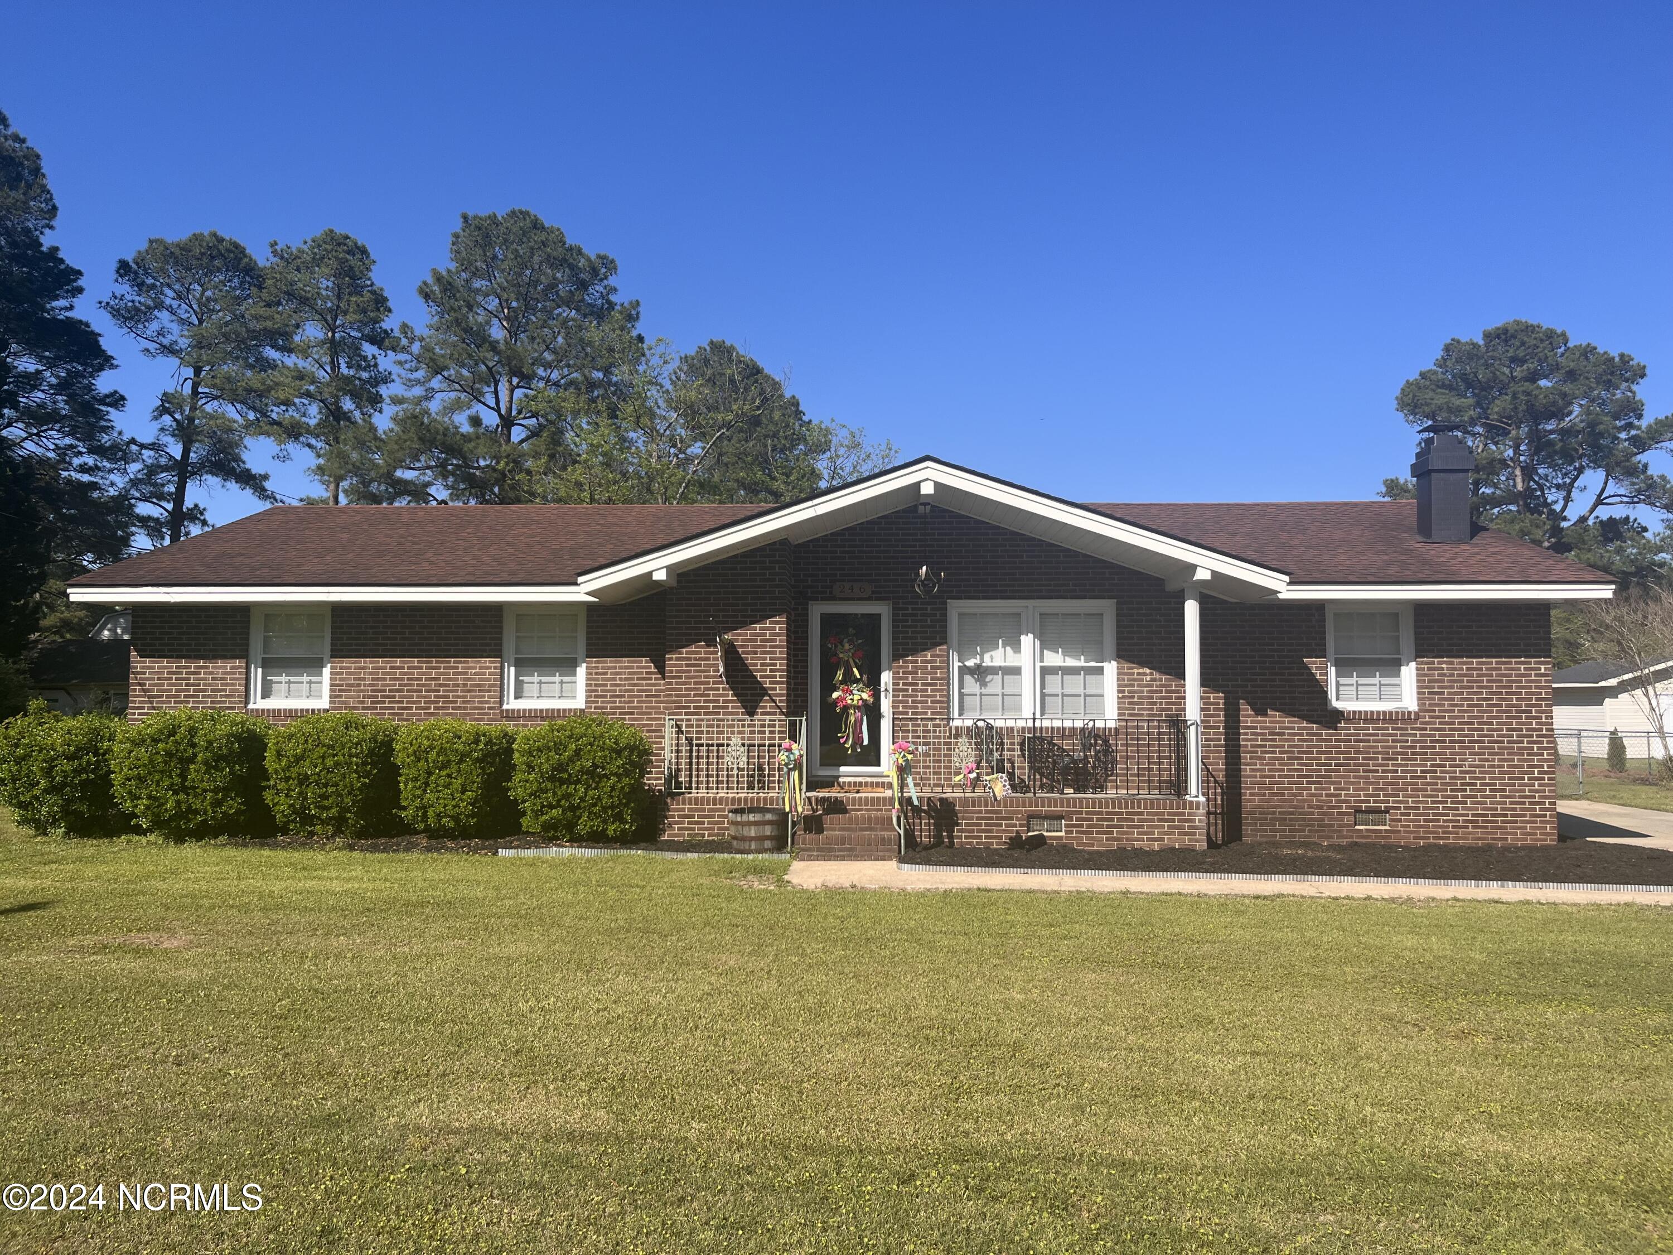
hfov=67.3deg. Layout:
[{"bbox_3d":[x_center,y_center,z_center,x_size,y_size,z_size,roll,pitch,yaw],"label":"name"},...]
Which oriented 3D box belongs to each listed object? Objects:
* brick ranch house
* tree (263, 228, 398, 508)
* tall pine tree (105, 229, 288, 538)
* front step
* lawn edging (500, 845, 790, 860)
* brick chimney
[{"bbox_3d":[0.000,0.390,18.895,17.730,4.670,10.700,0,-3,4],"label":"brick ranch house"},{"bbox_3d":[-18.426,-5.141,45.102,4.900,18.600,4.900,0,-3,4],"label":"tree"},{"bbox_3d":[-23.427,-5.138,45.416,6.300,18.700,6.300,0,-3,4],"label":"tall pine tree"},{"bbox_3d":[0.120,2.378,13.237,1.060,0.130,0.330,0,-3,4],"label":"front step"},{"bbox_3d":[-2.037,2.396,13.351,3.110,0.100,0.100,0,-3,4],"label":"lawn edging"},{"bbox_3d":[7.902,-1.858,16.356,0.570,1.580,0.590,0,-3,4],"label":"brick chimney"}]

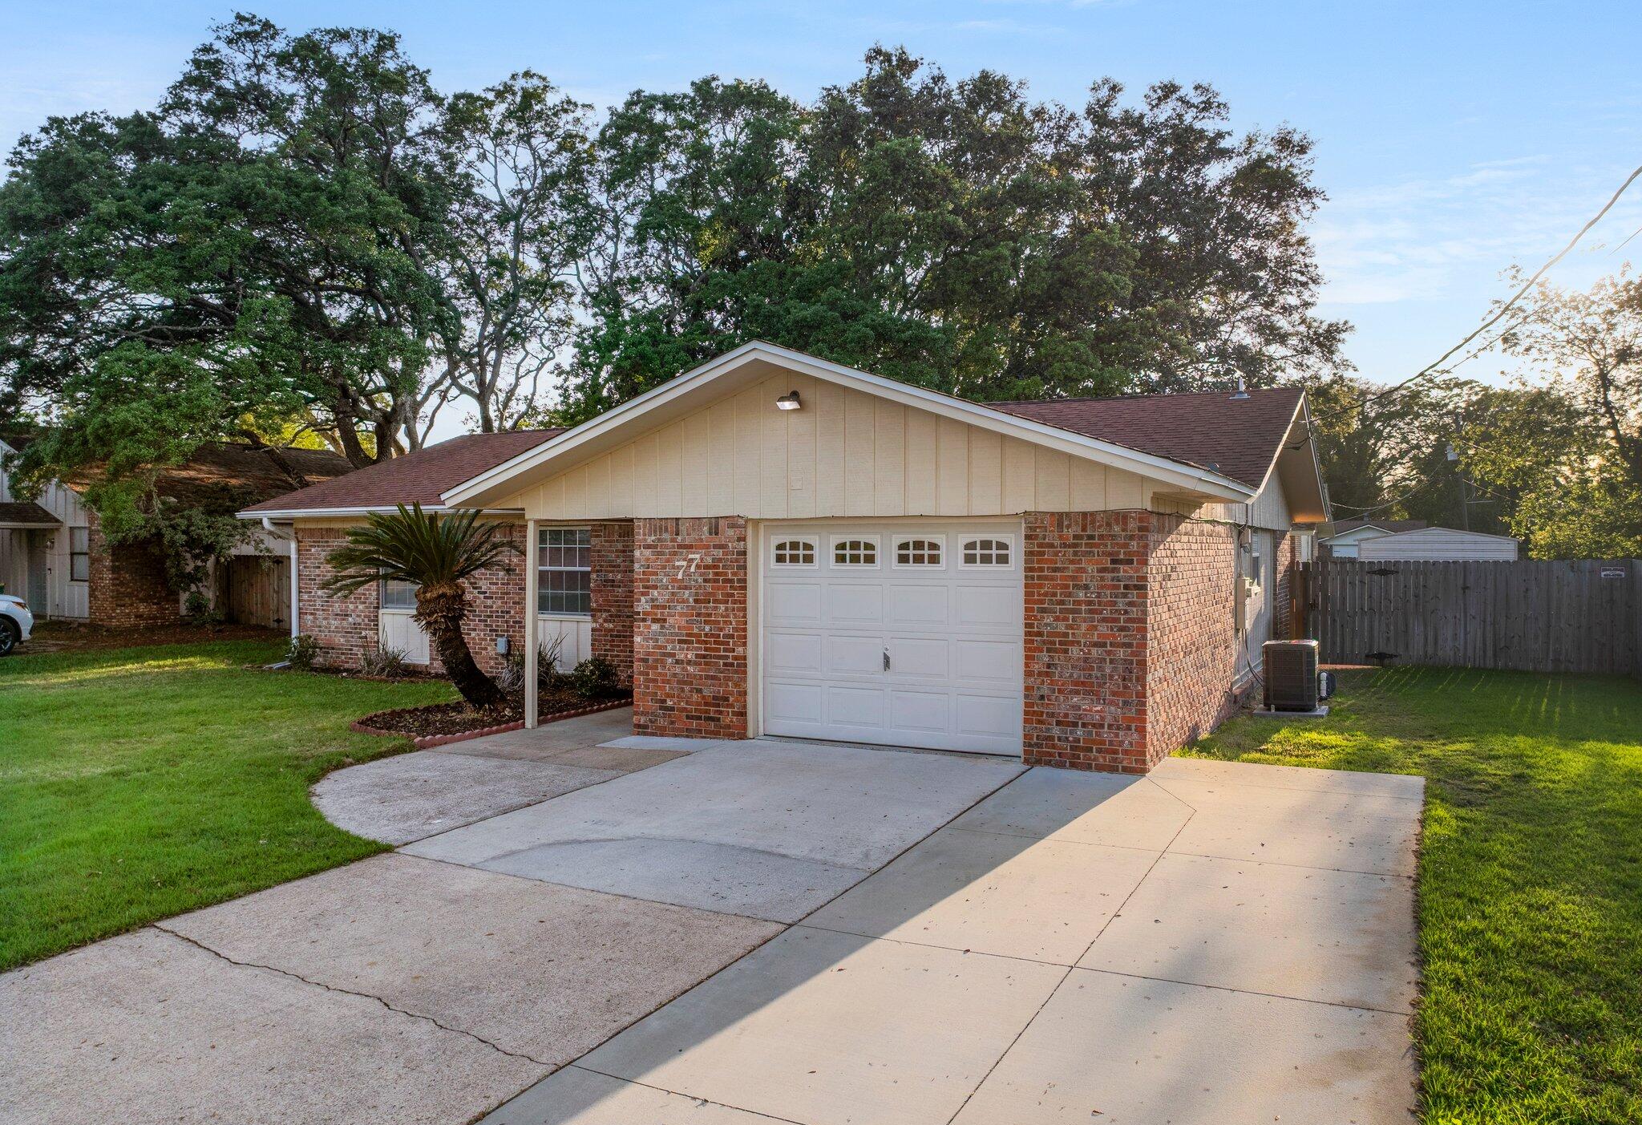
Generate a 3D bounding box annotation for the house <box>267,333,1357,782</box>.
[{"bbox_3d":[-0.948,-0.519,19.017,16.270,4.380,15.250,1,1,27],"label":"house"}]

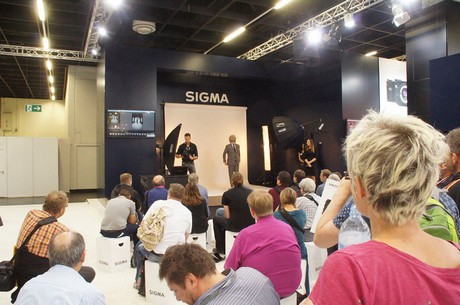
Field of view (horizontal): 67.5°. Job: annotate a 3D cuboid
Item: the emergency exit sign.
[{"bbox_3d":[-12.818,-2.861,22.500,0.930,0.460,0.070,-1,0,-26],"label":"emergency exit sign"}]

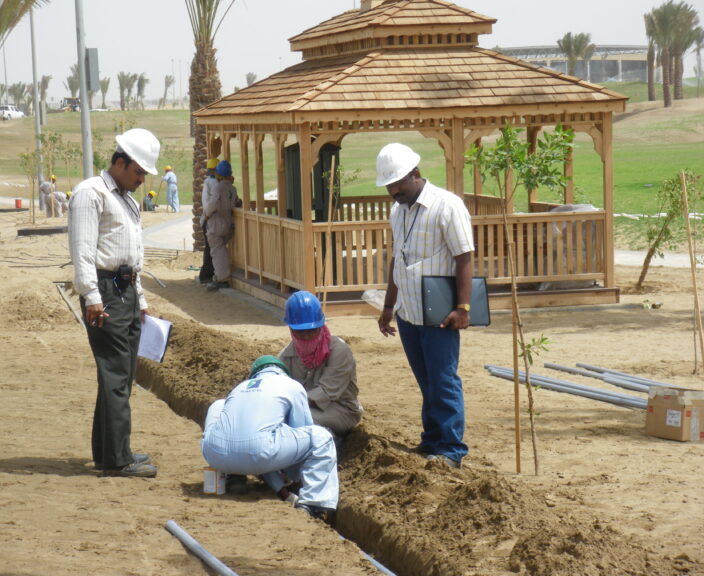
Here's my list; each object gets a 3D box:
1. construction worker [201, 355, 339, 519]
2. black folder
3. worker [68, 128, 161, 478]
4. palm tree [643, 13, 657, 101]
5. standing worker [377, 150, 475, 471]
[{"bbox_3d":[-0.389,0.686,10.250,0.600,0.720,0.620,1,5,29],"label":"construction worker"},{"bbox_3d":[0.533,0.069,11.150,0.335,0.250,0.030,-2,5,-7],"label":"black folder"},{"bbox_3d":[-1.207,0.074,11.100,0.380,1.730,0.500,1,5,33],"label":"worker"},{"bbox_3d":[21.229,-16.503,155.000,1.050,6.300,1.050,-2,5,0],"label":"palm tree"},{"bbox_3d":[0.386,0.085,11.250,0.400,1.660,0.520,-6,6,-43],"label":"standing worker"}]

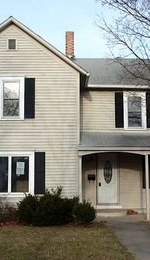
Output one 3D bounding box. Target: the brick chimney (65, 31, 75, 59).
[{"bbox_3d":[-0.240,-4.214,18.251,0.420,1.400,0.420,0,-6,0],"label":"brick chimney"}]

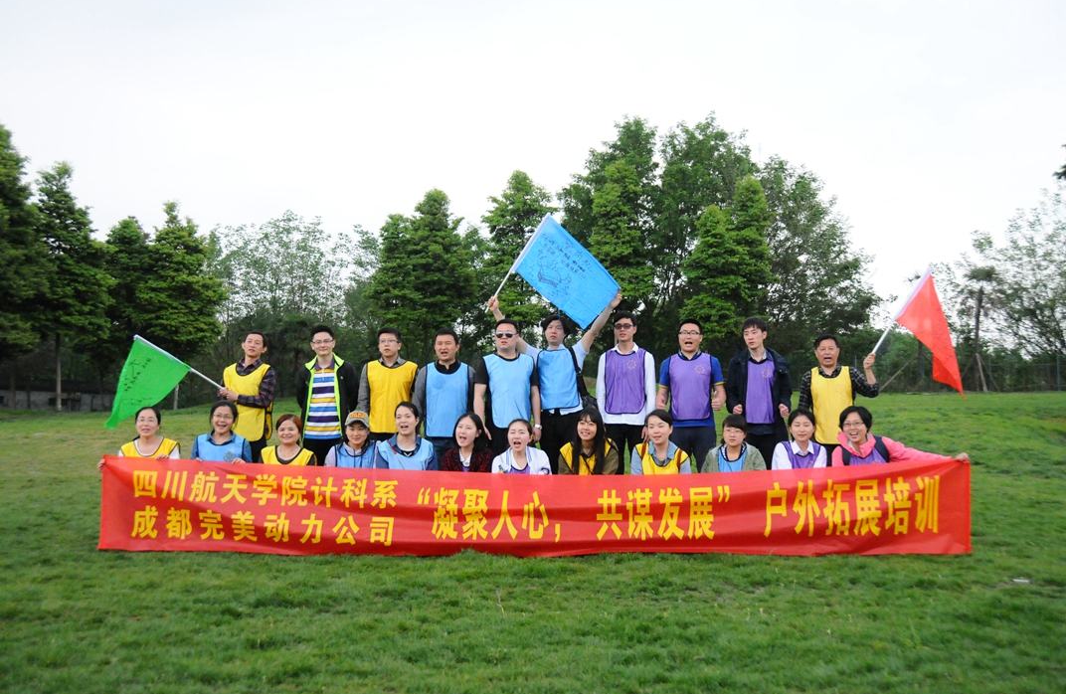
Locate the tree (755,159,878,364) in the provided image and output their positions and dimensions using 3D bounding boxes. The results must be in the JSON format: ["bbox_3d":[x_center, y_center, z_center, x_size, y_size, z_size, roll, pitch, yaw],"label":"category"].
[{"bbox_3d":[8.260,-2.110,29.000,4.140,7.090,4.140,0,0,0],"label":"tree"}]

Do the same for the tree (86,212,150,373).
[{"bbox_3d":[-10.980,-0.940,26.000,1.850,5.090,1.850,0,0,0],"label":"tree"}]

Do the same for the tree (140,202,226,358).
[{"bbox_3d":[-8.570,-1.030,24.000,2.100,5.060,2.100,0,0,0],"label":"tree"}]

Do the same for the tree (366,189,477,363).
[{"bbox_3d":[-2.850,-1.340,25.000,2.930,5.450,2.930,0,0,0],"label":"tree"}]

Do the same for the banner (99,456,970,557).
[{"bbox_3d":[0.014,1.153,7.050,6.300,0.700,0.220,0,0,0],"label":"banner"}]

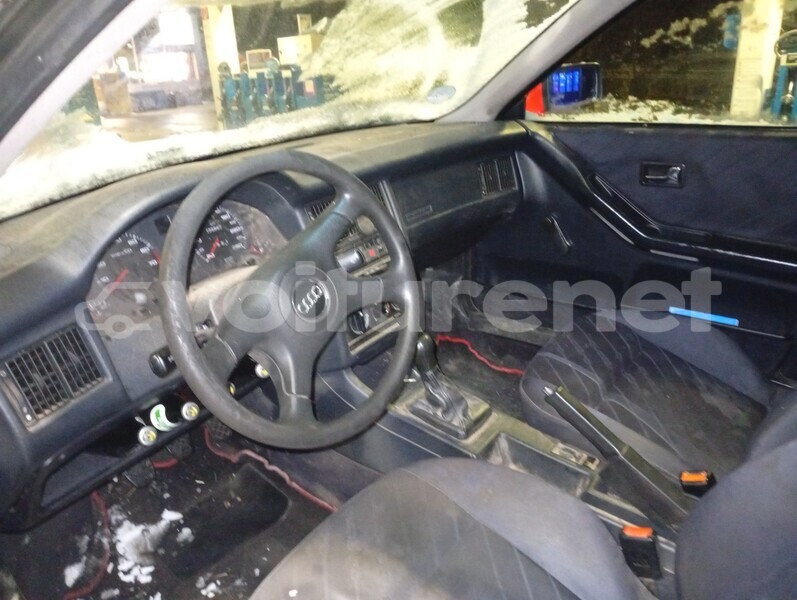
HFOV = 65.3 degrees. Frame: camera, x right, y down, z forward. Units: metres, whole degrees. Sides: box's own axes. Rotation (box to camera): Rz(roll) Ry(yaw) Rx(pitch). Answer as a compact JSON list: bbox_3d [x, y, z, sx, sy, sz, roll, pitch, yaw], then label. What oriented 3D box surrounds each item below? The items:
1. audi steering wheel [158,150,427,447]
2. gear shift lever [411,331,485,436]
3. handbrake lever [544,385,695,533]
[{"bbox_3d":[-0.127,-0.003,0.818,0.090,0.385,0.385,-11,37,48],"label":"audi steering wheel"},{"bbox_3d":[0.092,0.158,1.234,0.140,0.185,0.105,16,30,41],"label":"gear shift lever"},{"bbox_3d":[0.360,0.259,1.009,0.285,0.185,0.050,16,30,41],"label":"handbrake lever"}]

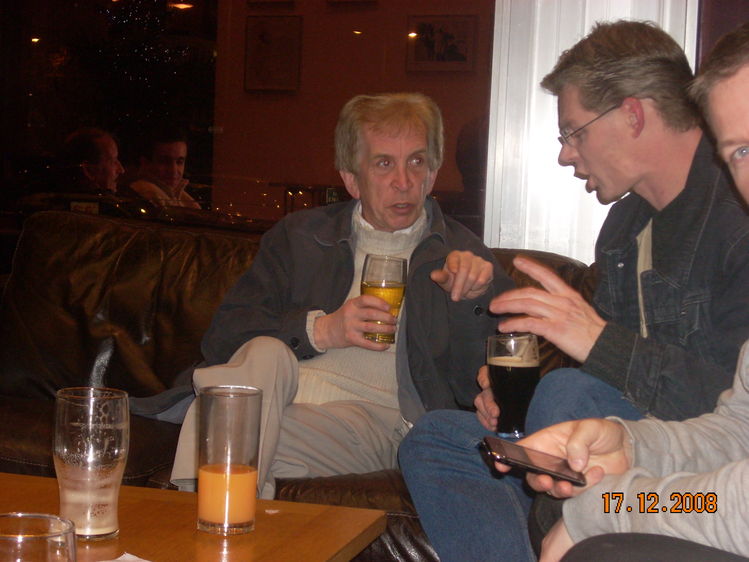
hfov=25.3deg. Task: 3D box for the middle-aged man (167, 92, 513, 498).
[{"bbox_3d":[-0.037,0.219,2.774,0.620,1.070,0.820,3,6,13],"label":"middle-aged man"}]

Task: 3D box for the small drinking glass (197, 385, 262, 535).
[{"bbox_3d":[-0.162,0.200,1.868,0.069,0.156,0.069,2,6,0],"label":"small drinking glass"}]

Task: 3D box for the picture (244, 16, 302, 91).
[{"bbox_3d":[-0.485,-1.092,8.000,0.285,0.355,0.030,4,6,20],"label":"picture"}]

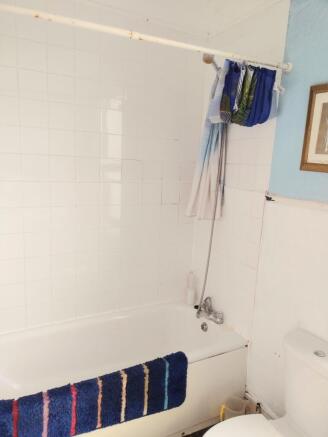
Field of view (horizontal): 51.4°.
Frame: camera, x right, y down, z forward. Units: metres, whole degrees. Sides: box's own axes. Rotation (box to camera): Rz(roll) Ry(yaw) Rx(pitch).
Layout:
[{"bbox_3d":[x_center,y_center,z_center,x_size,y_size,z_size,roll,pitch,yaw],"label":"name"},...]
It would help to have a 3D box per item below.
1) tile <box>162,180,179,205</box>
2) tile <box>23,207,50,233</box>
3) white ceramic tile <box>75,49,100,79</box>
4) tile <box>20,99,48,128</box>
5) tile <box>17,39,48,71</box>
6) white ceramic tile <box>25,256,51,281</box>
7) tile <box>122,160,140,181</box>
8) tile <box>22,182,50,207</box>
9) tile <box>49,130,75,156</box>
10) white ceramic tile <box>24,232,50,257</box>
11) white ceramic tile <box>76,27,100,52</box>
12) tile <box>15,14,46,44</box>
[{"bbox_3d":[0.046,-0.185,2.443,0.150,0.150,0.010,-3,11,-29],"label":"tile"},{"bbox_3d":[-0.750,0.006,2.014,0.149,0.149,0.010,-3,11,-29],"label":"tile"},{"bbox_3d":[-0.448,-0.903,2.014,0.150,0.150,0.010,-3,12,-29],"label":"white ceramic tile"},{"bbox_3d":[-0.727,-0.589,1.920,0.150,0.150,0.010,-3,12,-29],"label":"tile"},{"bbox_3d":[-0.713,-0.886,1.860,0.149,0.149,0.010,-3,11,-29],"label":"tile"},{"bbox_3d":[-0.769,0.307,2.085,0.150,0.150,0.010,-3,12,-29],"label":"white ceramic tile"},{"bbox_3d":[-0.214,-0.319,2.269,0.150,0.150,0.010,-3,11,-29],"label":"tile"},{"bbox_3d":[-0.744,-0.142,1.989,0.149,0.149,0.010,-3,11,-29],"label":"tile"},{"bbox_3d":[-0.600,-0.447,2.011,0.149,0.149,0.010,-3,11,-29],"label":"tile"},{"bbox_3d":[-0.762,0.158,2.057,0.150,0.150,0.010,-3,12,-29],"label":"white ceramic tile"},{"bbox_3d":[-0.441,-1.052,1.986,0.150,0.150,0.010,-3,12,-29],"label":"white ceramic tile"},{"bbox_3d":[-0.714,-1.033,1.847,0.150,0.150,0.010,-3,11,-29],"label":"tile"}]

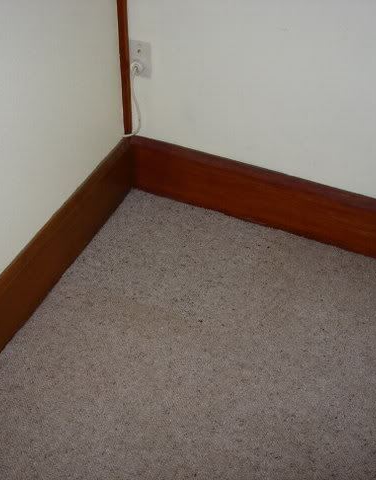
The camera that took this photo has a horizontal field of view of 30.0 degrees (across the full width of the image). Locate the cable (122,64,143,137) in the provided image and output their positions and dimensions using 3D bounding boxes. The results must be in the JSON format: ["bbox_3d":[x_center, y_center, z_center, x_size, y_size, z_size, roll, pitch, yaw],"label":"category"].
[{"bbox_3d":[-0.169,-0.415,2.109,0.064,0.278,0.042,17,45,16],"label":"cable"}]

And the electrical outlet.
[{"bbox_3d":[-0.137,-0.519,2.020,0.072,0.115,0.014,17,45,16],"label":"electrical outlet"}]

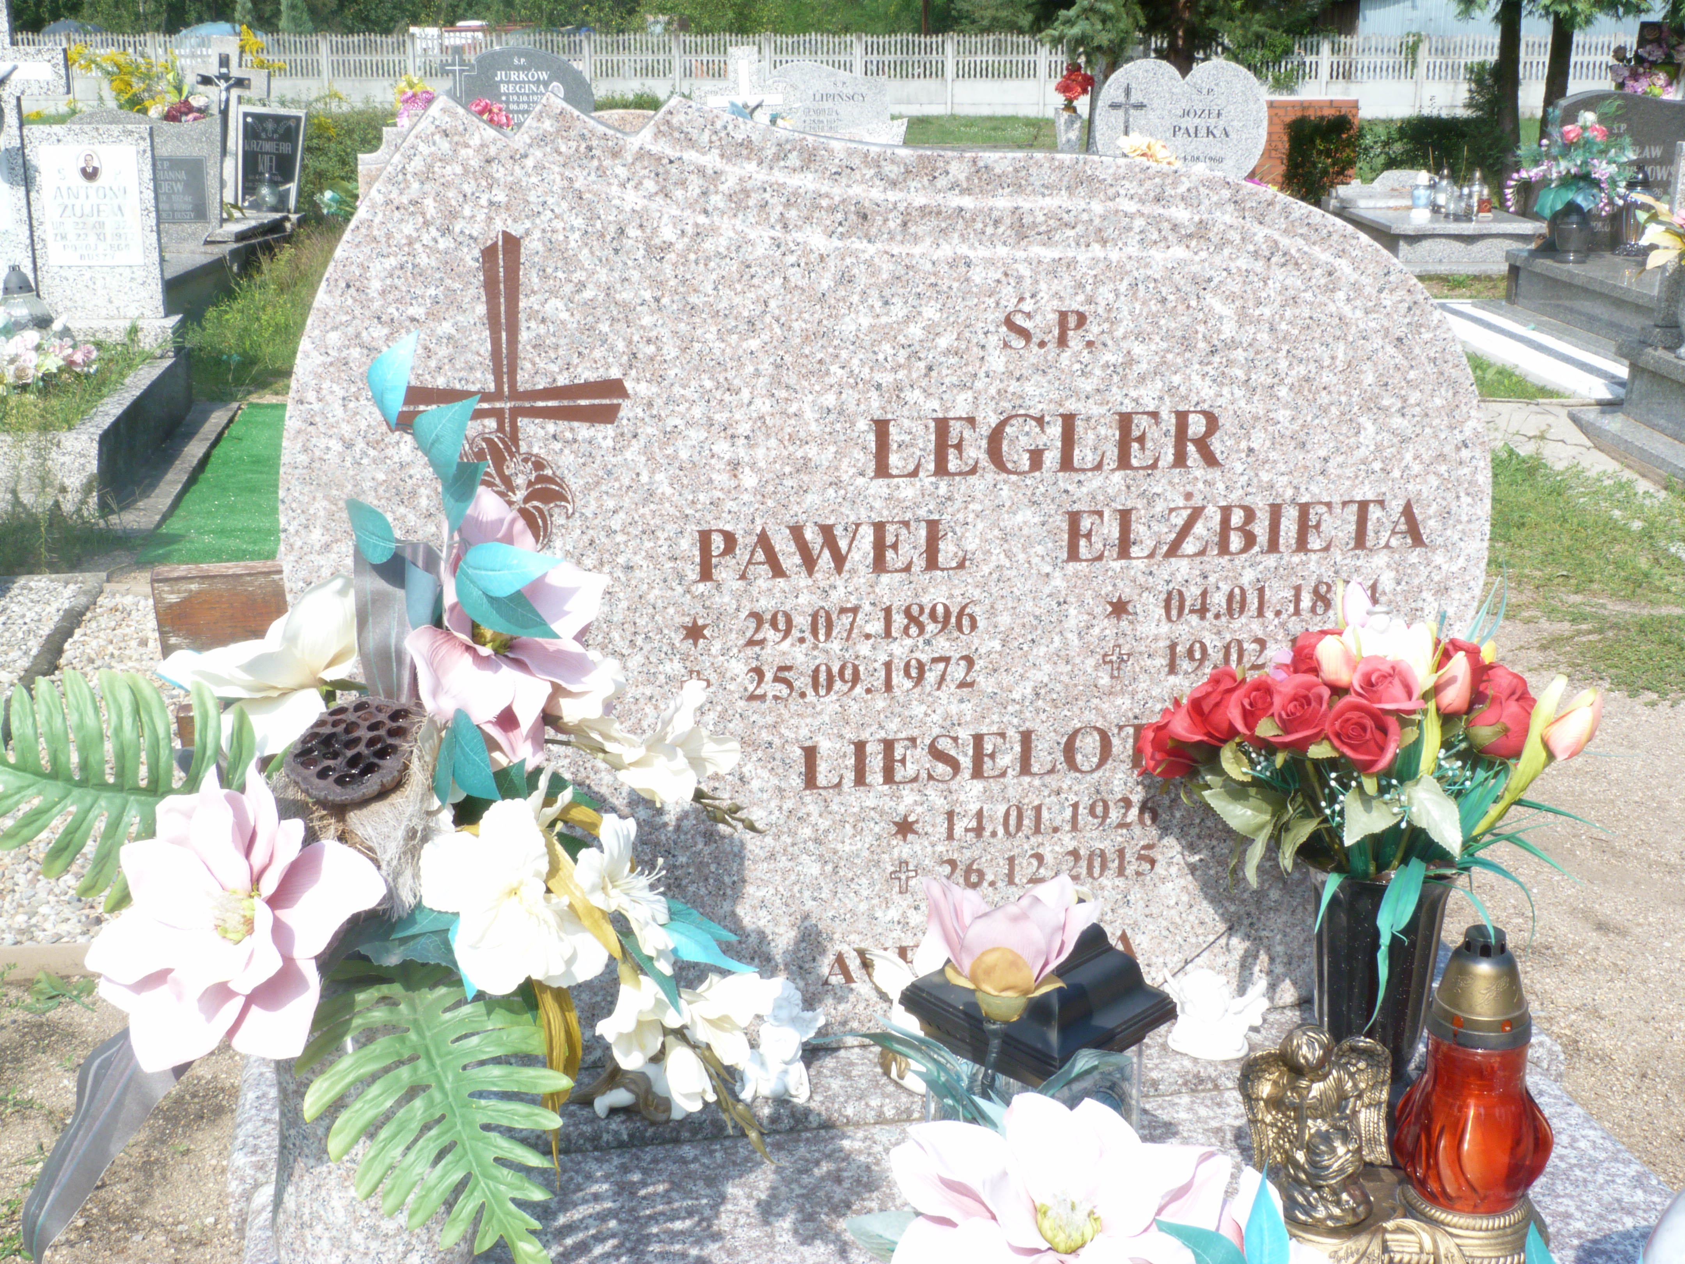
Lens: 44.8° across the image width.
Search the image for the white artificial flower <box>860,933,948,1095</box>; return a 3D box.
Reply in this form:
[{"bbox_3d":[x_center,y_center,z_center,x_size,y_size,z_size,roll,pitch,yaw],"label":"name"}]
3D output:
[{"bbox_3d":[0.057,0.324,1.743,0.090,0.125,0.080,-3,16,-11],"label":"white artificial flower"}]

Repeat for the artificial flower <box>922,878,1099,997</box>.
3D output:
[{"bbox_3d":[0.115,0.201,1.407,0.122,0.078,0.110,-3,16,-11],"label":"artificial flower"}]

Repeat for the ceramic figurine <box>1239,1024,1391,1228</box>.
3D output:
[{"bbox_3d":[0.343,0.343,1.484,0.108,0.152,0.080,0,16,2],"label":"ceramic figurine"}]

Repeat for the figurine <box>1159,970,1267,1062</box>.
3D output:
[{"bbox_3d":[0.331,0.332,1.823,0.092,0.072,0.065,1,16,3],"label":"figurine"}]

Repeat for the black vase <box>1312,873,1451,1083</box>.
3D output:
[{"bbox_3d":[0.452,0.283,1.742,0.123,0.210,0.123,-3,16,-11],"label":"black vase"}]

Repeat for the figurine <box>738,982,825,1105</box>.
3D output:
[{"bbox_3d":[-0.054,0.341,1.742,0.074,0.100,0.065,3,16,12],"label":"figurine"}]

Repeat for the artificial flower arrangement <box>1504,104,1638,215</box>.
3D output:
[{"bbox_3d":[2.921,-1.897,8.195,0.510,0.440,0.400,2,16,8],"label":"artificial flower arrangement"}]

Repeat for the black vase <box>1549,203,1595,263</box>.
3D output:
[{"bbox_3d":[2.950,-1.628,8.271,0.175,0.250,0.175,1,16,5],"label":"black vase"}]

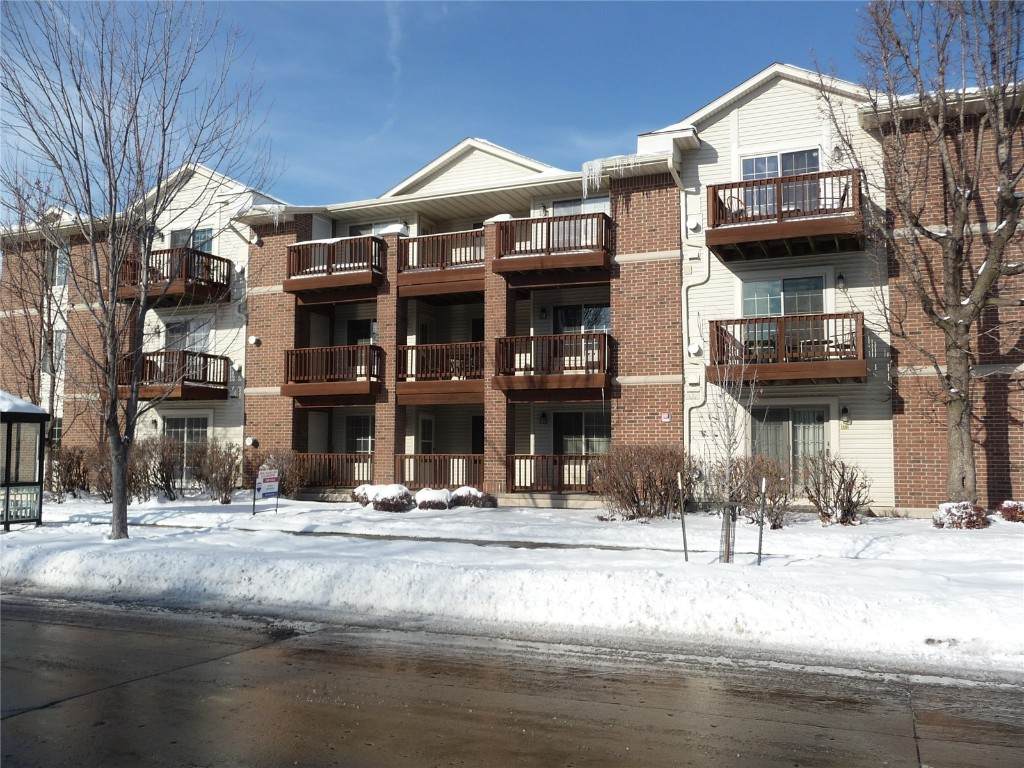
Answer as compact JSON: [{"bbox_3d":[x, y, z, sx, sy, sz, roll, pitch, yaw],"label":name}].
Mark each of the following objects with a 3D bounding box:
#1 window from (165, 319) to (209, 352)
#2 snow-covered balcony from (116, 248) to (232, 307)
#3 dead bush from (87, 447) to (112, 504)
[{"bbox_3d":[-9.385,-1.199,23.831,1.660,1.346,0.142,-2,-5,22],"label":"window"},{"bbox_3d":[-9.869,-2.978,23.846,2.926,1.261,1.720,-2,-5,23],"label":"snow-covered balcony"},{"bbox_3d":[-10.865,2.327,21.926,0.730,1.447,0.860,-2,-5,22],"label":"dead bush"}]

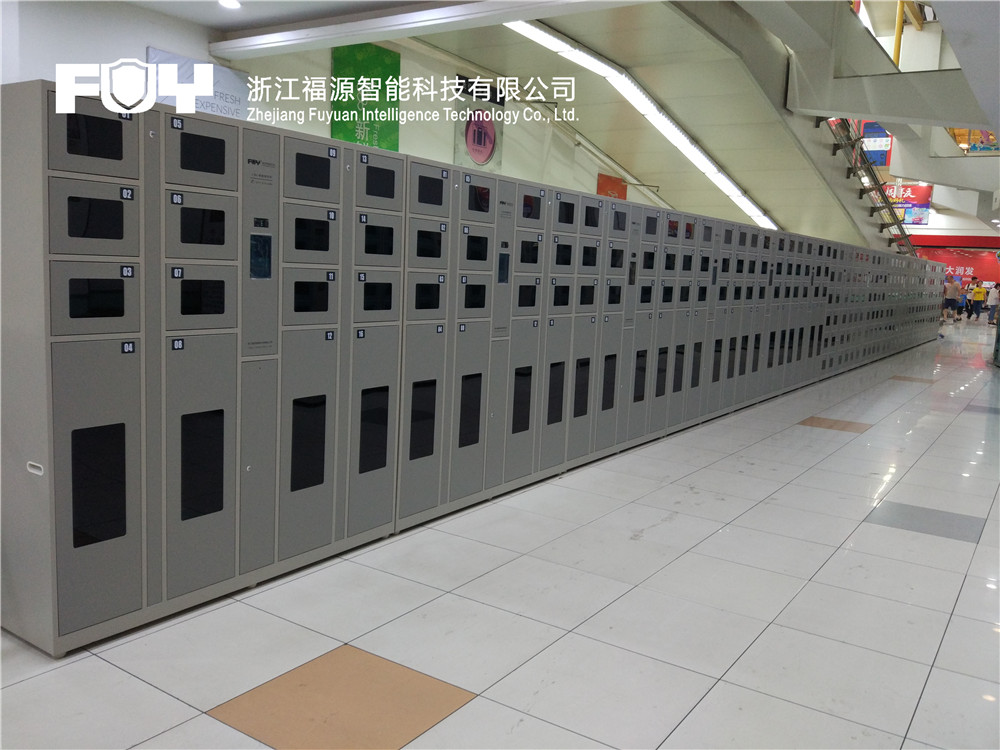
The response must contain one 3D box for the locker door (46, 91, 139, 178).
[{"bbox_3d":[-1.343,-0.785,2.668,0.020,0.244,0.308,8,9,34],"label":"locker door"}]

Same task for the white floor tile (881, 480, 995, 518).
[{"bbox_3d":[2.895,0.825,5.316,0.600,0.012,0.600,7,9,34],"label":"white floor tile"}]

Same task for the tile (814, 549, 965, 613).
[{"bbox_3d":[1.858,0.973,3.856,0.600,0.012,0.600,7,9,34],"label":"tile"}]

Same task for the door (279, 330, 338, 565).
[{"bbox_3d":[-0.866,0.305,3.639,0.030,1.018,0.315,8,9,34],"label":"door"}]

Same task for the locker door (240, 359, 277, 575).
[{"bbox_3d":[-0.996,0.376,3.323,0.020,0.873,0.182,8,9,34],"label":"locker door"}]

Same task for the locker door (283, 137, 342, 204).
[{"bbox_3d":[-0.800,-0.863,3.446,0.025,0.243,0.318,7,9,34],"label":"locker door"}]

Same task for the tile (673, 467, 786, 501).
[{"bbox_3d":[1.566,0.742,5.521,0.600,0.012,0.600,7,9,34],"label":"tile"}]

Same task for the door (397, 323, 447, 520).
[{"bbox_3d":[-0.411,0.237,4.251,0.025,1.008,0.318,7,9,34],"label":"door"}]

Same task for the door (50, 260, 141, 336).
[{"bbox_3d":[-1.340,-0.255,2.685,0.020,0.239,0.302,8,9,34],"label":"door"}]

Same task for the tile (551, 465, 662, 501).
[{"bbox_3d":[0.708,0.717,5.265,0.590,0.010,0.590,8,9,34],"label":"tile"}]

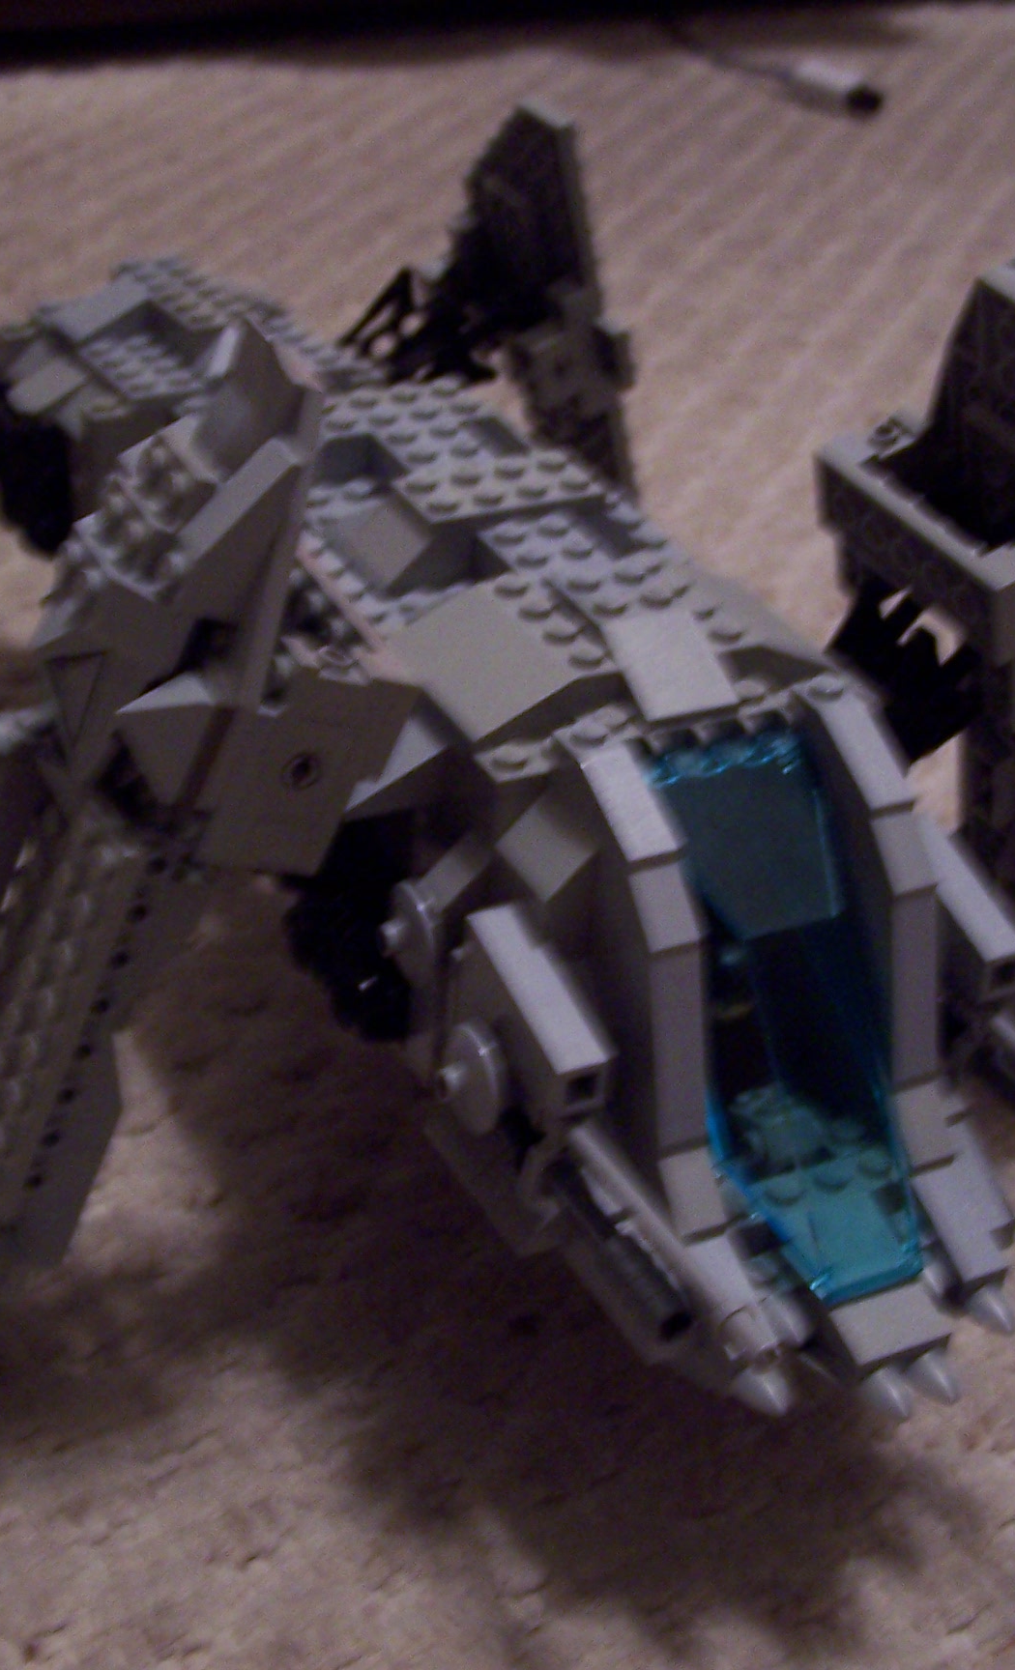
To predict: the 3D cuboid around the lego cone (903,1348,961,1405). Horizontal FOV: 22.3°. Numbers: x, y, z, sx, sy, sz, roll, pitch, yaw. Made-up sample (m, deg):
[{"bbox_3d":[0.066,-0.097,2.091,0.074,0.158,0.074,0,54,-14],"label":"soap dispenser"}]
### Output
[{"bbox_3d":[0.060,0.076,0.358,0.008,0.007,0.009,-12,36,-25],"label":"lego cone"}]

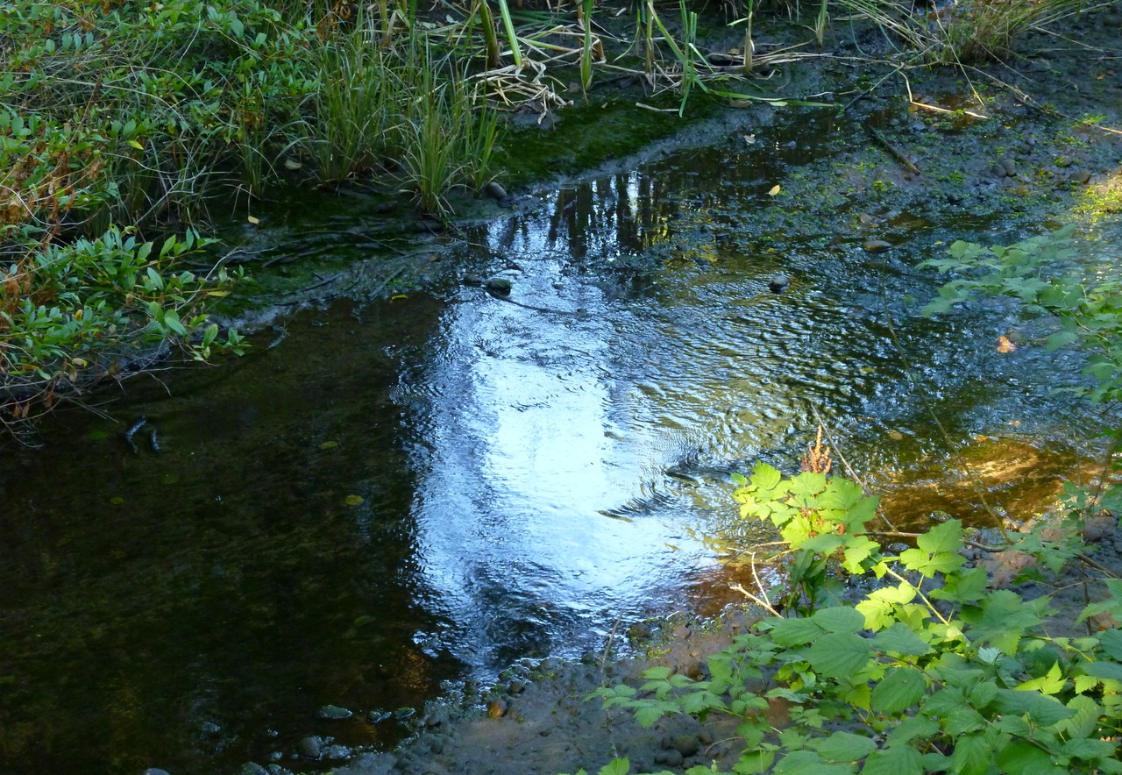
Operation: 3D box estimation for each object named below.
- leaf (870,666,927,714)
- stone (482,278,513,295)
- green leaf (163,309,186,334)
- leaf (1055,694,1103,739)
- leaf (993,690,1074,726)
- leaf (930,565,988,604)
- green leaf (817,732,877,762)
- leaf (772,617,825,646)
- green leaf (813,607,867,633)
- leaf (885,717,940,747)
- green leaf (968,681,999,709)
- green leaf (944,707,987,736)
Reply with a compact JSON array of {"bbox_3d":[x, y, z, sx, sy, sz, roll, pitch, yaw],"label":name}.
[{"bbox_3d":[0.458,0.410,4.609,0.083,0.018,0.068,-42,50,-19],"label":"leaf"},{"bbox_3d":[-0.134,-0.209,7.164,0.058,0.034,0.044,0,25,0],"label":"stone"},{"bbox_3d":[-0.738,-0.126,6.500,0.030,0.014,0.066,-31,62,-23],"label":"green leaf"},{"bbox_3d":[0.700,0.445,4.600,0.060,0.016,0.072,0,55,6],"label":"leaf"},{"bbox_3d":[0.617,0.419,4.450,0.112,0.022,0.070,12,37,19],"label":"leaf"},{"bbox_3d":[0.585,0.290,5.000,0.085,0.025,0.081,19,45,24],"label":"leaf"},{"bbox_3d":[0.379,0.475,4.509,0.079,0.018,0.064,-2,31,2],"label":"green leaf"},{"bbox_3d":[0.326,0.335,4.677,0.073,0.018,0.059,6,36,20],"label":"leaf"},{"bbox_3d":[0.376,0.315,4.600,0.072,0.016,0.050,16,40,22],"label":"green leaf"},{"bbox_3d":[0.464,0.455,4.500,0.084,0.018,0.055,-19,43,-19],"label":"leaf"},{"bbox_3d":[0.571,0.415,4.596,0.039,0.018,0.048,21,55,28],"label":"green leaf"},{"bbox_3d":[0.540,0.446,4.546,0.060,0.018,0.052,-6,34,6],"label":"green leaf"}]

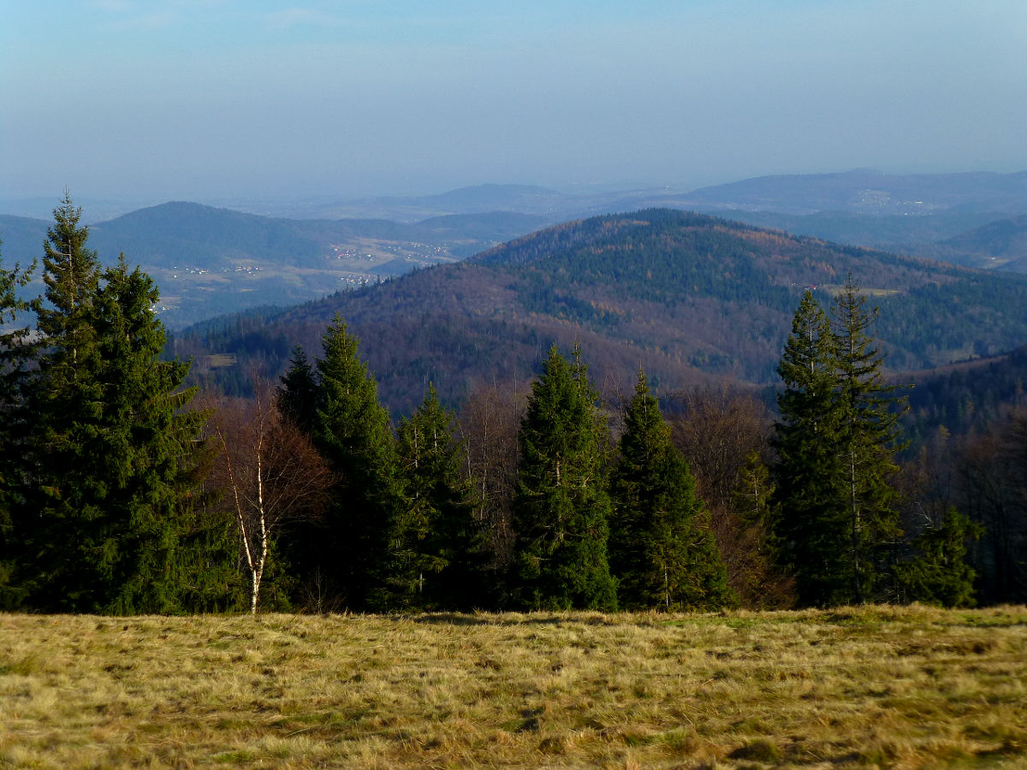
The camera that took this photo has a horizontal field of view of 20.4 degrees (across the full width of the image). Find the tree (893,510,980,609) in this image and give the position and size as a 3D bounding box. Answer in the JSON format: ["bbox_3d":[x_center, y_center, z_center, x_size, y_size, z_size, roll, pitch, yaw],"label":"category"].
[{"bbox_3d":[13.551,5.554,90.827,2.730,3.220,2.700,0,4,0],"label":"tree"}]

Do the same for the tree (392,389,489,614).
[{"bbox_3d":[-2.333,3.673,91.897,3.040,7.320,3.100,0,4,0],"label":"tree"}]

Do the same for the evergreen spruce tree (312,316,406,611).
[{"bbox_3d":[-5.035,2.580,92.828,3.070,9.710,3.200,0,4,0],"label":"evergreen spruce tree"}]

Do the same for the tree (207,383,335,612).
[{"bbox_3d":[-7.516,3.501,87.609,3.900,7.080,3.700,0,4,0],"label":"tree"}]

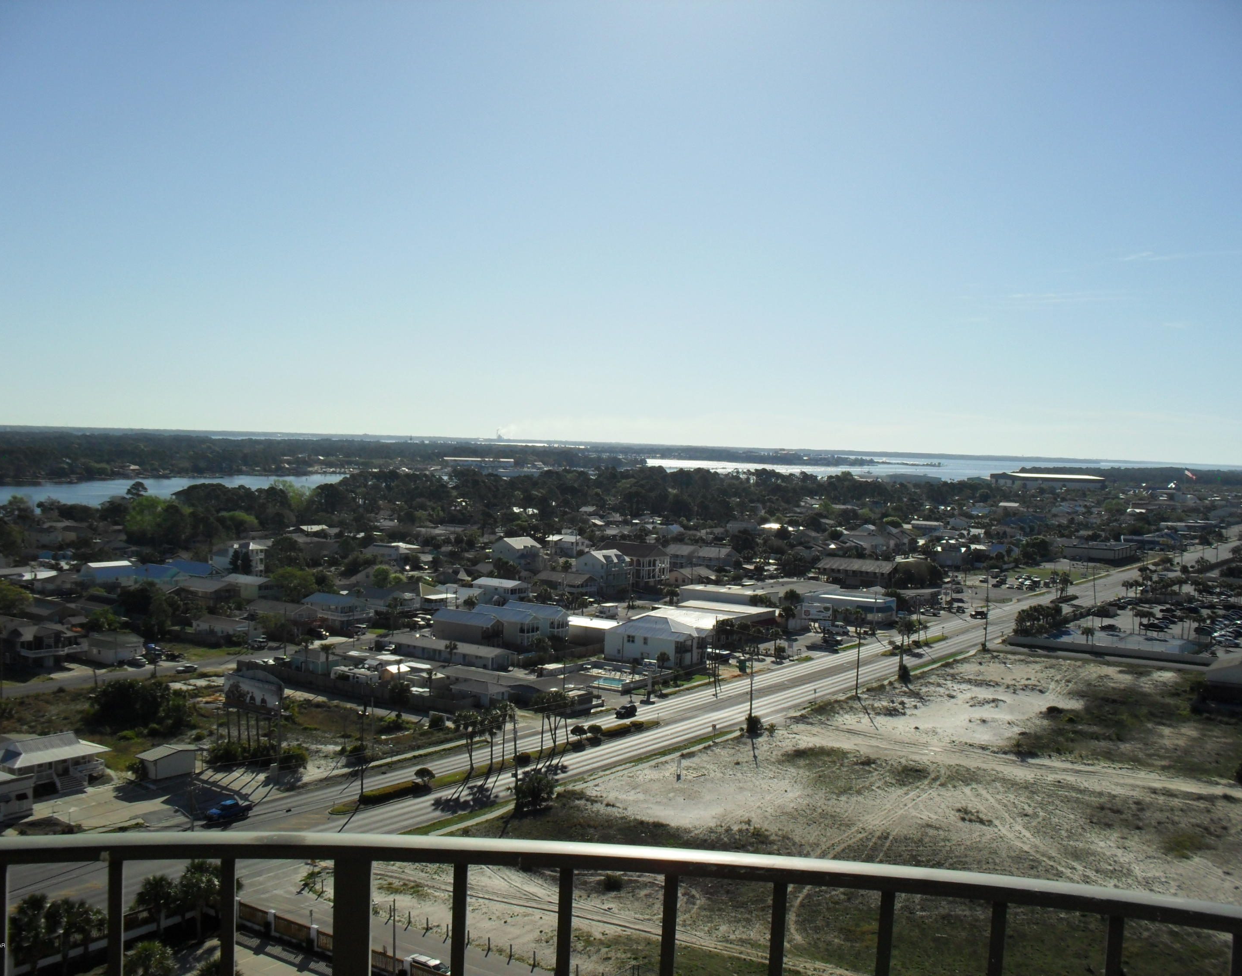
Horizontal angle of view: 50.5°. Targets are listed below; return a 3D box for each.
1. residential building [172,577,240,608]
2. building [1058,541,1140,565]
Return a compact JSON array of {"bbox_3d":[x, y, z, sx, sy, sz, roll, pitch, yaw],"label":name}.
[{"bbox_3d":[-113.450,28.590,359.590,16.000,6.600,11.200,3,2,34],"label":"residential building"},{"bbox_3d":[234.790,30.590,642.740,23.500,4.800,48.000,3,2,33],"label":"building"}]

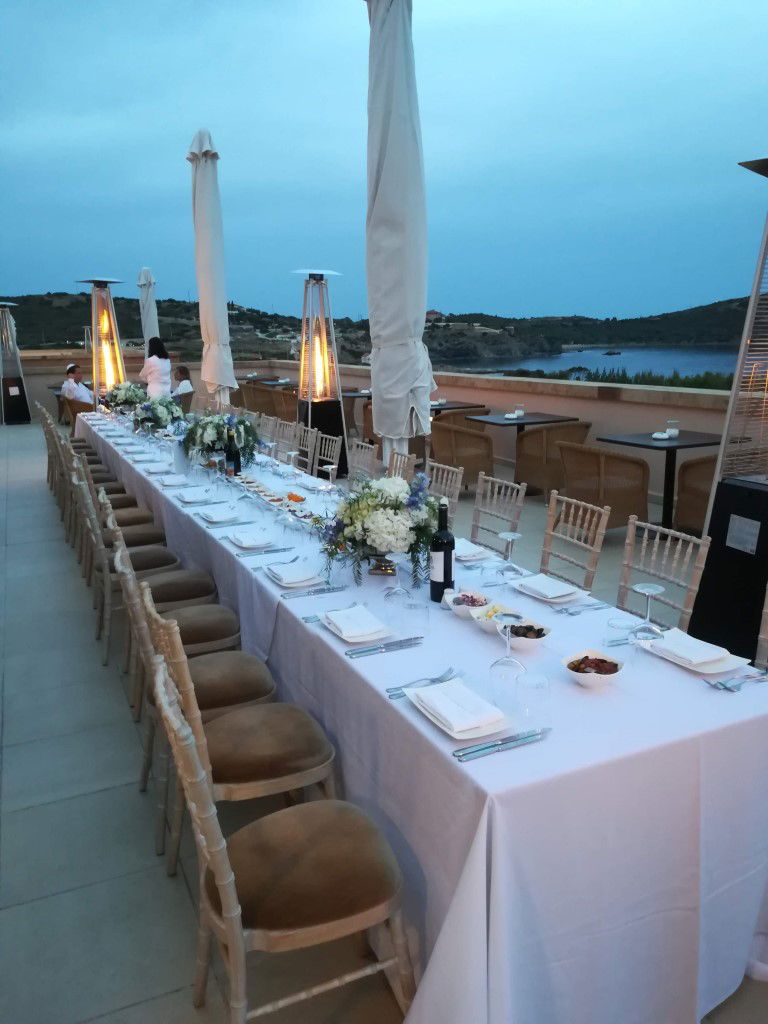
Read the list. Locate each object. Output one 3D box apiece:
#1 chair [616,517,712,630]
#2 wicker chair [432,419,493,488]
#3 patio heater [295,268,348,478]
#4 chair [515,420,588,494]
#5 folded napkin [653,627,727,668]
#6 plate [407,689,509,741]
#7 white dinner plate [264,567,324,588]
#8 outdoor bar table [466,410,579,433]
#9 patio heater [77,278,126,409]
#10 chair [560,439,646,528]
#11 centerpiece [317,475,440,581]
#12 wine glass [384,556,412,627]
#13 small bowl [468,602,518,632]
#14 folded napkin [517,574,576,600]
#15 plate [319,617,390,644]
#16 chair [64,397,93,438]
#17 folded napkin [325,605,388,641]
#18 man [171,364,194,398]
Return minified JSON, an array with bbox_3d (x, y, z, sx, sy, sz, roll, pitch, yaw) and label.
[{"bbox_3d":[0.753,0.525,2.522,0.450,0.910,0.400,-6,14,-25],"label":"chair"},{"bbox_3d":[0.821,-0.558,7.787,0.570,0.780,0.570,-6,14,-25],"label":"wicker chair"},{"bbox_3d":[-0.718,-1.536,8.764,0.550,2.310,0.550,-6,14,-25],"label":"patio heater"},{"bbox_3d":[1.688,-0.506,7.506,0.570,0.780,0.580,-6,14,-25],"label":"chair"},{"bbox_3d":[0.750,0.336,1.908,0.125,0.025,0.175,-6,14,-25],"label":"folded napkin"},{"bbox_3d":[0.156,0.418,1.619,0.158,0.026,0.215,-6,14,-25],"label":"plate"},{"bbox_3d":[-0.303,0.222,2.629,0.150,0.023,0.240,-5,14,-26],"label":"white dinner plate"},{"bbox_3d":[1.522,-0.656,8.603,1.080,0.790,0.690,-6,14,-29],"label":"outdoor bar table"},{"bbox_3d":[-3.501,-1.730,9.761,0.570,2.320,0.570,-6,14,-25],"label":"patio heater"},{"bbox_3d":[1.693,-0.176,5.994,0.570,0.780,0.570,-6,14,-25],"label":"chair"},{"bbox_3d":[-0.024,0.038,2.662,0.400,0.345,0.390,0,13,0],"label":"centerpiece"},{"bbox_3d":[0.045,0.222,2.228,0.080,0.200,0.080,1,12,0],"label":"wine glass"},{"bbox_3d":[0.306,0.305,2.136,0.107,0.056,0.113,-6,14,-26],"label":"small bowl"},{"bbox_3d":[0.507,0.241,2.440,0.128,0.022,0.188,-6,14,-26],"label":"folded napkin"},{"bbox_3d":[-0.079,0.320,2.152,0.148,0.022,0.235,-6,14,-26],"label":"plate"},{"bbox_3d":[-4.187,-1.225,10.979,0.600,0.740,0.600,-6,14,-26],"label":"chair"},{"bbox_3d":[-0.089,0.308,2.154,0.122,0.022,0.185,-6,14,-26],"label":"folded napkin"},{"bbox_3d":[-3.177,-1.581,11.500,0.720,1.200,0.500,-2,13,-12],"label":"man"}]

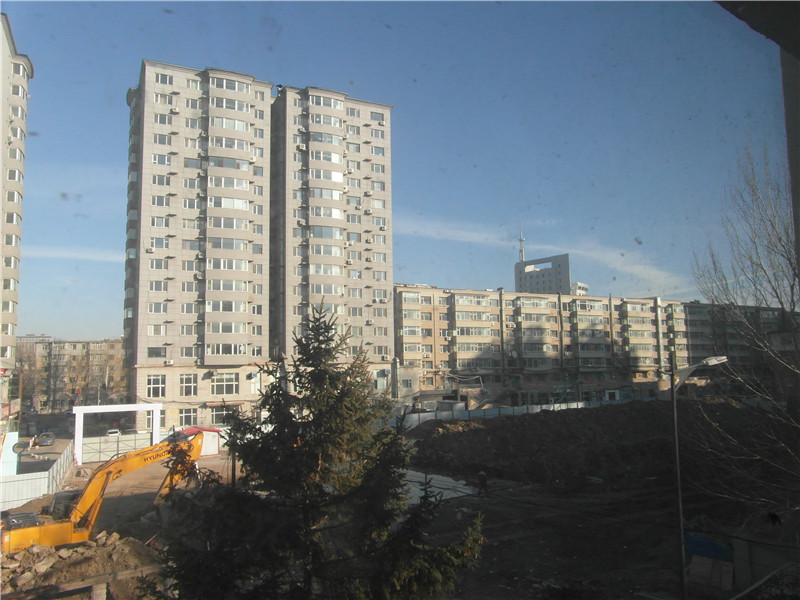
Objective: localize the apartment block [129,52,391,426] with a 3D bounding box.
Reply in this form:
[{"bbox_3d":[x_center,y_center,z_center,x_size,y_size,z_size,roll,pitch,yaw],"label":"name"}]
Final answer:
[{"bbox_3d":[-21.585,-6.630,89.669,39.000,51.400,17.000,2,-5,-25],"label":"apartment block"}]

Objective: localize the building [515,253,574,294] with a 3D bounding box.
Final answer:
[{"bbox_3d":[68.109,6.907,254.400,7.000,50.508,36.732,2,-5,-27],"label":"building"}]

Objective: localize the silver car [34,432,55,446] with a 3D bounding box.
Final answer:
[{"bbox_3d":[-44.090,17.191,69.249,1.700,1.450,4.200,2,-5,-25],"label":"silver car"}]

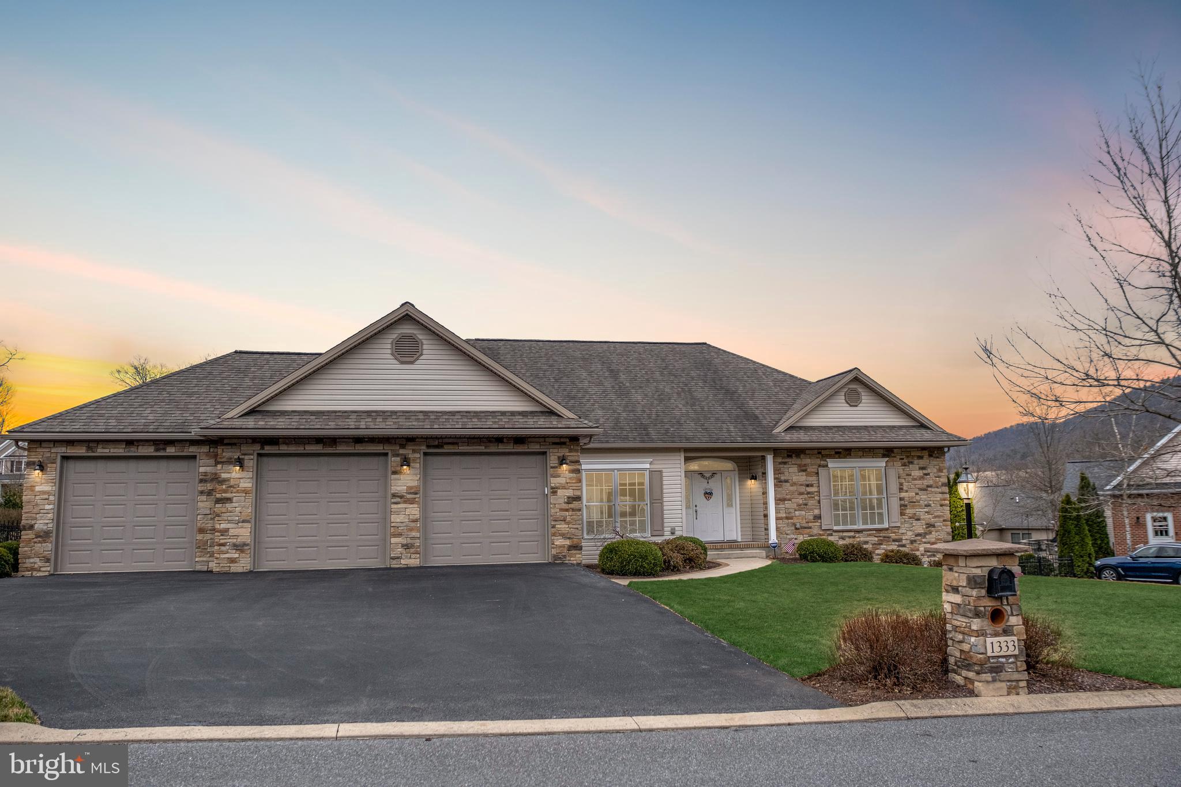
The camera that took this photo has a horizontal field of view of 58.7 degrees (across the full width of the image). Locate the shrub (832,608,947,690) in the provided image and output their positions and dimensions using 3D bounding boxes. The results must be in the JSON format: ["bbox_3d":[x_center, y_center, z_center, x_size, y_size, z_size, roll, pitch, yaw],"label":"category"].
[{"bbox_3d":[3.104,2.600,10.750,1.250,0.740,1.050,0,-8,-8],"label":"shrub"}]

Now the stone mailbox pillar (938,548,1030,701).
[{"bbox_3d":[3.901,2.198,10.437,0.710,1.470,0.750,0,-8,-8],"label":"stone mailbox pillar"}]

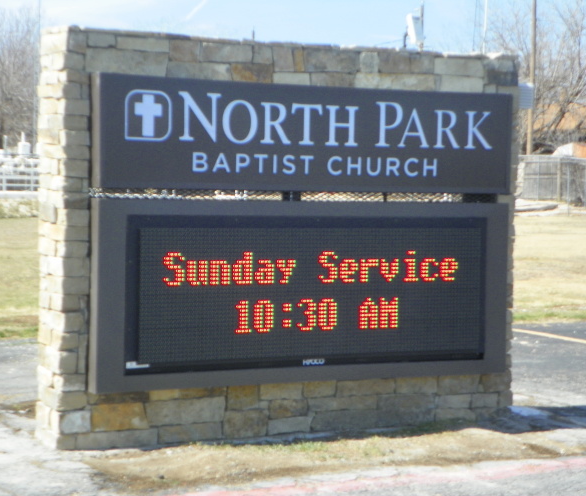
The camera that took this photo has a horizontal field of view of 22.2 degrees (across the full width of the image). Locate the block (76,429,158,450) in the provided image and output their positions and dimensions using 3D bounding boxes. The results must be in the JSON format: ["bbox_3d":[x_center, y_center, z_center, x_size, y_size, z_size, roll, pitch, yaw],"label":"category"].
[{"bbox_3d":[-0.888,0.941,7.372,0.426,0.083,0.130,0,2,-27],"label":"block"}]

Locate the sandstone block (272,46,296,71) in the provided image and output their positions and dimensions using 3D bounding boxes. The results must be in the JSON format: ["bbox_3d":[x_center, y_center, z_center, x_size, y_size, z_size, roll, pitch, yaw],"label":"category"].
[{"bbox_3d":[-0.069,-0.929,7.355,0.110,0.117,0.100,0,2,-27],"label":"sandstone block"}]

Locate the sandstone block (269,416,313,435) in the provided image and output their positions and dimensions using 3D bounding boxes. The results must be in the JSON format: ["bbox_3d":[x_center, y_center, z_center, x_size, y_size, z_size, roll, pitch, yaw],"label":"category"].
[{"bbox_3d":[-0.044,0.921,7.801,0.244,0.082,0.130,0,2,-27],"label":"sandstone block"}]

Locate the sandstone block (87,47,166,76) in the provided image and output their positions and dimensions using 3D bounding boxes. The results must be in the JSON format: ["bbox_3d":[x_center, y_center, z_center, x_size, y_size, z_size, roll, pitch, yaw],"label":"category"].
[{"bbox_3d":[-0.821,-0.891,7.204,0.423,0.118,0.120,0,2,-28],"label":"sandstone block"}]

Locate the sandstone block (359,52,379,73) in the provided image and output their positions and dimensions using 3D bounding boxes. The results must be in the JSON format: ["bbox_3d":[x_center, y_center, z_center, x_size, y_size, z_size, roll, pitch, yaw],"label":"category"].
[{"bbox_3d":[0.362,-0.939,7.578,0.102,0.102,0.100,0,2,-27],"label":"sandstone block"}]

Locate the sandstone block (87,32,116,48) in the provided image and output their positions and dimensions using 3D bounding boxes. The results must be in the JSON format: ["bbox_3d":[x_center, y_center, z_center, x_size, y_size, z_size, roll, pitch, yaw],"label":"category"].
[{"bbox_3d":[-0.904,-0.958,6.922,0.136,0.071,0.100,0,2,-27],"label":"sandstone block"}]

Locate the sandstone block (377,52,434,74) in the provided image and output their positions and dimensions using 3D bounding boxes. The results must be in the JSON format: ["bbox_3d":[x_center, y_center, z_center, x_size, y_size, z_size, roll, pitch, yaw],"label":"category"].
[{"bbox_3d":[0.577,-0.979,7.934,0.343,0.108,0.120,0,2,-28],"label":"sandstone block"}]

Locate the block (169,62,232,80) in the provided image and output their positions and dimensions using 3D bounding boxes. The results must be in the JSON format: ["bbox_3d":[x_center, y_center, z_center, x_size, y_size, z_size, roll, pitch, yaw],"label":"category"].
[{"bbox_3d":[-0.496,-0.880,7.493,0.341,0.086,0.130,0,2,-27],"label":"block"}]

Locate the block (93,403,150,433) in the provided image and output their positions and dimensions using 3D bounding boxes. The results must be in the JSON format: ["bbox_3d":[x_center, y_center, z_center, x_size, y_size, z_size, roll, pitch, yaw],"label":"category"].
[{"bbox_3d":[-0.874,0.828,7.374,0.290,0.129,0.130,0,2,-27],"label":"block"}]

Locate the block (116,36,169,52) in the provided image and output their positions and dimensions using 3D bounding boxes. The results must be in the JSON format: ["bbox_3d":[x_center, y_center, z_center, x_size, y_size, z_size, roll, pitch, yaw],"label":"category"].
[{"bbox_3d":[-0.748,-0.984,7.238,0.273,0.063,0.120,0,2,-28],"label":"block"}]

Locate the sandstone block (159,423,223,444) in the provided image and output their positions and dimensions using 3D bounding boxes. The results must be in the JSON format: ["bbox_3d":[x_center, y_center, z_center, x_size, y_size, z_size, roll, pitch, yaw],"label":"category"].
[{"bbox_3d":[-0.516,0.889,7.205,0.329,0.087,0.100,0,2,-27],"label":"sandstone block"}]

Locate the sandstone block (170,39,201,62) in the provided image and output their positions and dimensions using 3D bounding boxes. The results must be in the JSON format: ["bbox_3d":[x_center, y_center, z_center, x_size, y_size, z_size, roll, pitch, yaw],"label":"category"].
[{"bbox_3d":[-0.536,-0.936,7.113,0.157,0.108,0.100,0,2,-27],"label":"sandstone block"}]

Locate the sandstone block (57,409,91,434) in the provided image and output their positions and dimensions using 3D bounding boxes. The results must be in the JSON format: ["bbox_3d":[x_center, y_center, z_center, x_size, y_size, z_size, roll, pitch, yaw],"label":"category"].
[{"bbox_3d":[-1.031,0.802,6.945,0.148,0.107,0.120,0,2,-27],"label":"sandstone block"}]

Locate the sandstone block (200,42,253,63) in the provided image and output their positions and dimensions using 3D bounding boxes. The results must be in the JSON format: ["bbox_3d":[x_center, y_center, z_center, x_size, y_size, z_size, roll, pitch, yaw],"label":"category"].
[{"bbox_3d":[-0.352,-0.969,7.447,0.278,0.093,0.120,0,2,-28],"label":"sandstone block"}]

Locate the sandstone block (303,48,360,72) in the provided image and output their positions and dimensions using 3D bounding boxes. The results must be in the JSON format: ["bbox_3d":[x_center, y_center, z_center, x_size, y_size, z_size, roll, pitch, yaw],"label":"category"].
[{"bbox_3d":[0.177,-0.961,7.725,0.330,0.114,0.120,0,2,-28],"label":"sandstone block"}]

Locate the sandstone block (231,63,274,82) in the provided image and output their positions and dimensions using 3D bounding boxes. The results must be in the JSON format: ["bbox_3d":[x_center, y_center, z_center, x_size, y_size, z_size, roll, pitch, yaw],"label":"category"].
[{"bbox_3d":[-0.230,-0.875,7.515,0.229,0.098,0.120,0,2,-28],"label":"sandstone block"}]

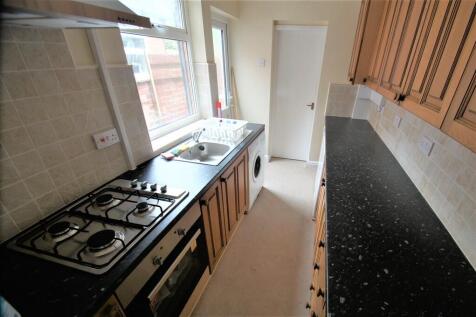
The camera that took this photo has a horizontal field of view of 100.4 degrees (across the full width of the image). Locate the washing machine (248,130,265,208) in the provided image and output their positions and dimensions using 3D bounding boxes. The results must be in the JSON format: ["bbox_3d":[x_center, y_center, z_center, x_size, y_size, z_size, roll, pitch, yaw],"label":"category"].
[{"bbox_3d":[-0.019,0.109,2.532,0.560,0.860,0.610,8,27,20],"label":"washing machine"}]

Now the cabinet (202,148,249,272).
[{"bbox_3d":[-0.318,0.397,1.884,0.570,0.830,0.900,8,27,20],"label":"cabinet"}]

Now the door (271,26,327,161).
[{"bbox_3d":[0.927,-0.906,3.248,0.730,2.020,0.050,8,27,20],"label":"door"}]

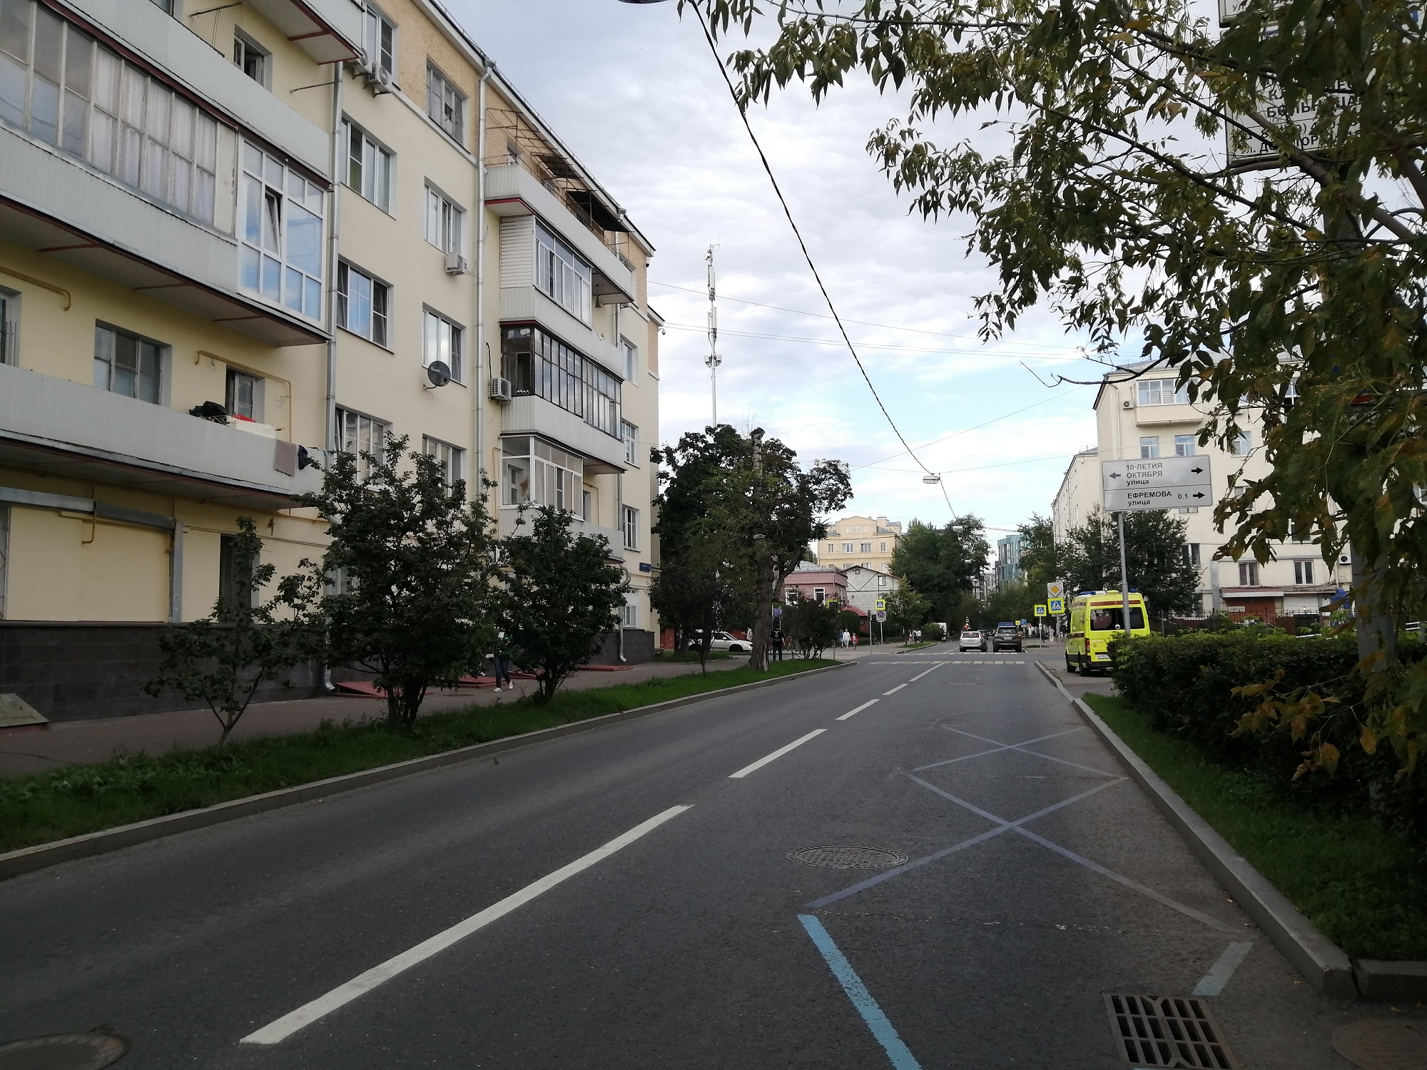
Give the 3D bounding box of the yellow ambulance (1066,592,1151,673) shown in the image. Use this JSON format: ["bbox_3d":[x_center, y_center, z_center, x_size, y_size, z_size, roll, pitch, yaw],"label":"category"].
[{"bbox_3d":[14.325,3.634,39.062,2.080,2.850,5.950,-2,-5,14],"label":"yellow ambulance"}]

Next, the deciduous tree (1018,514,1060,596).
[{"bbox_3d":[37.858,4.996,124.343,5.461,14.602,5.461,-2,-5,17],"label":"deciduous tree"}]

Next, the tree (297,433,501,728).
[{"bbox_3d":[-5.410,0.770,18.288,3.427,4.968,3.153,1,-5,-16],"label":"tree"}]

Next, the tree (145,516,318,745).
[{"bbox_3d":[-6.834,1.349,15.089,2.472,3.234,2.274,2,-6,-24],"label":"tree"}]

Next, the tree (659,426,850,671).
[{"bbox_3d":[1.664,0.490,41.873,7.569,9.601,6.963,-1,-5,2],"label":"tree"}]

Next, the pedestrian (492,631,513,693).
[{"bbox_3d":[-5.687,3.395,29.030,0.550,1.680,0.500,-2,-5,14],"label":"pedestrian"}]

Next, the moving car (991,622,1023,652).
[{"bbox_3d":[20.456,7.316,74.791,1.900,1.740,4.650,-2,-5,14],"label":"moving car"}]

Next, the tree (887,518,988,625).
[{"bbox_3d":[27.894,5.512,131.322,12.357,15.069,11.368,-2,-5,12],"label":"tree"}]

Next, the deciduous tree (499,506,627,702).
[{"bbox_3d":[-3.392,1.543,24.236,2.898,4.451,2.666,0,-5,-8],"label":"deciduous tree"}]

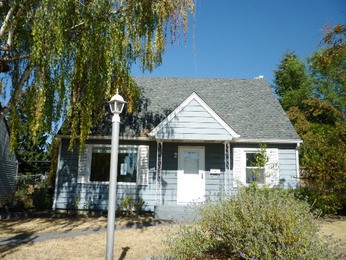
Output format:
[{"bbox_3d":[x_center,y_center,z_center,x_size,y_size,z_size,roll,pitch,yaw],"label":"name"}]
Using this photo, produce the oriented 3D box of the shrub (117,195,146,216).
[{"bbox_3d":[-1.435,2.617,10.030,1.030,0.740,0.780,1,-8,-1],"label":"shrub"}]

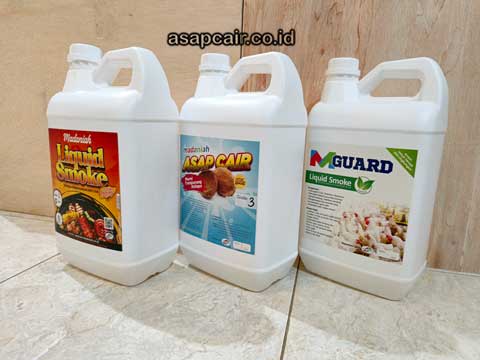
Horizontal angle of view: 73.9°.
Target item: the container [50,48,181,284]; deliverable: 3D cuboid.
[{"bbox_3d":[-0.193,-0.030,0.498,0.181,0.335,0.123,8,12,27],"label":"container"}]

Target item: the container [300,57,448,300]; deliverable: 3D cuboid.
[{"bbox_3d":[0.202,-0.014,0.495,0.181,0.335,0.123,10,13,37],"label":"container"}]

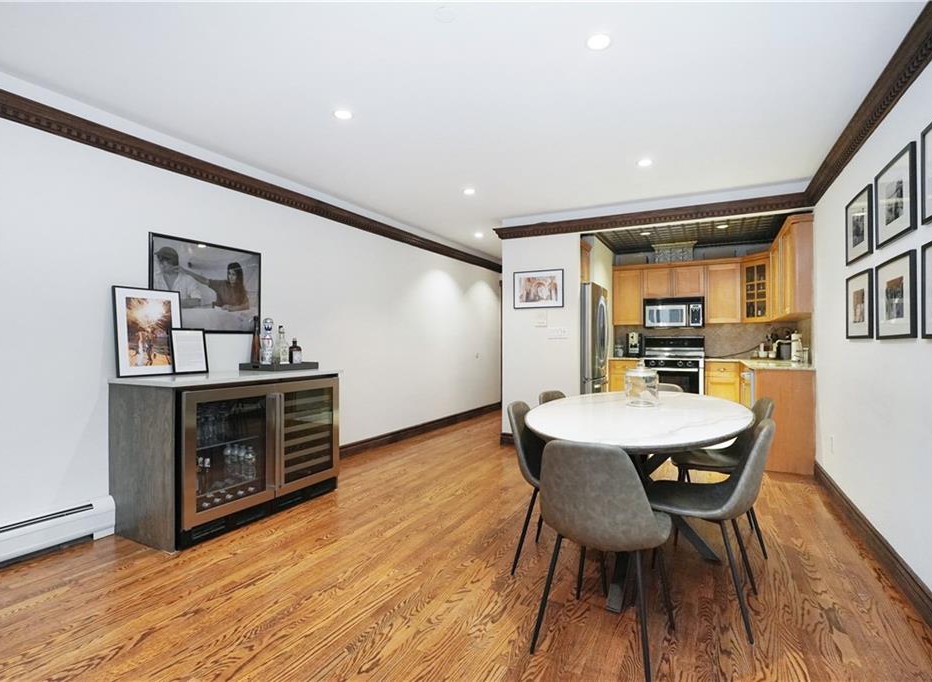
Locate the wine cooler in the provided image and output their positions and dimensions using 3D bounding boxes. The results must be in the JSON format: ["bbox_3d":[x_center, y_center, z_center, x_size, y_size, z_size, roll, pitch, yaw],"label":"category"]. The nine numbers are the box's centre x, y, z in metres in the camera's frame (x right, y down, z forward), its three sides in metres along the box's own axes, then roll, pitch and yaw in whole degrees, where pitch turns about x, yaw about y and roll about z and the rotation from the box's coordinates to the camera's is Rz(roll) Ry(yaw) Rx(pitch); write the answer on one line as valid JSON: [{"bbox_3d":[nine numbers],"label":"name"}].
[{"bbox_3d":[-1.506,0.700,3.127,0.600,0.870,1.190,0,0,29],"label":"wine cooler"}]

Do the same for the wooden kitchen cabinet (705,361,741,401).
[{"bbox_3d":[3.358,0.695,5.961,0.400,0.880,0.600,0,0,28],"label":"wooden kitchen cabinet"}]

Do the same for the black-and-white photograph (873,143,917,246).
[{"bbox_3d":[2.136,-0.697,2.267,0.022,0.400,0.500,0,0,28],"label":"black-and-white photograph"}]

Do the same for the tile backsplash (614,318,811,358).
[{"bbox_3d":[3.248,0.000,6.360,2.260,0.450,0.030,0,0,28],"label":"tile backsplash"}]

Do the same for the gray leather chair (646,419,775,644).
[{"bbox_3d":[1.019,0.725,1.979,0.540,0.820,0.470,0,0,35],"label":"gray leather chair"}]

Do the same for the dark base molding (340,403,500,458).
[{"bbox_3d":[-0.320,1.075,5.876,0.030,0.120,3.540,0,0,30],"label":"dark base molding"}]

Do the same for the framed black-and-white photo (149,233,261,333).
[{"bbox_3d":[-1.792,-0.367,3.188,0.030,0.620,0.790,0,0,29],"label":"framed black-and-white photo"}]

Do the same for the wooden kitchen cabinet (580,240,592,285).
[{"bbox_3d":[1.043,-0.920,5.349,0.600,0.430,0.920,0,0,28],"label":"wooden kitchen cabinet"}]

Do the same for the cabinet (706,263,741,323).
[{"bbox_3d":[3.433,-0.640,6.080,0.400,0.790,0.330,0,0,28],"label":"cabinet"}]

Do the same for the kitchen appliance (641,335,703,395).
[{"bbox_3d":[3.041,0.555,6.609,0.760,1.200,0.680,0,0,28],"label":"kitchen appliance"}]

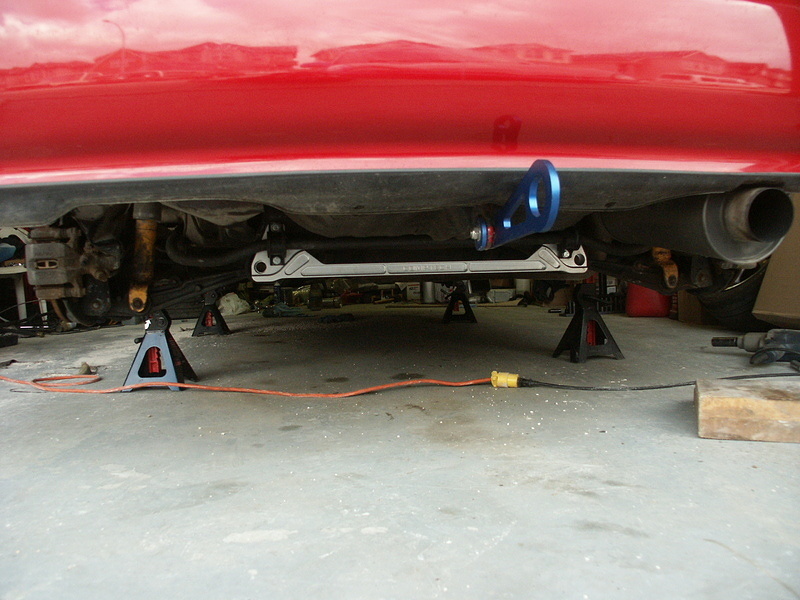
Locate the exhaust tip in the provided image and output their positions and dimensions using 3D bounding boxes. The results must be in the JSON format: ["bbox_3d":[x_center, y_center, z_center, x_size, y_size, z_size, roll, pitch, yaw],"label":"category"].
[{"bbox_3d":[0.631,-0.147,1.189,0.093,0.093,0.080,-3,3,-11],"label":"exhaust tip"}]

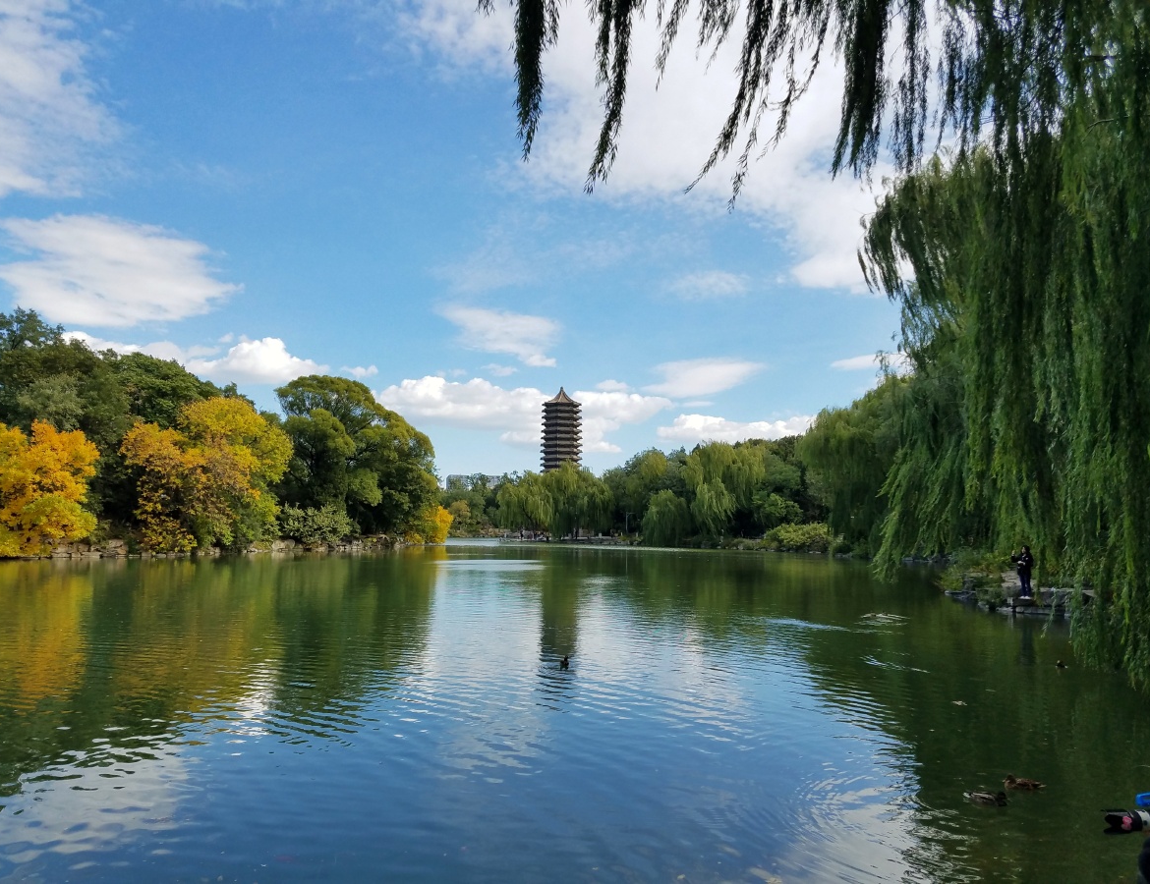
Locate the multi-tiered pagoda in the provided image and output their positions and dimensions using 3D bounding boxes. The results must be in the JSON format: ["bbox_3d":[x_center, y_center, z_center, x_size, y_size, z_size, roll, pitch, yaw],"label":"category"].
[{"bbox_3d":[-3.604,3.871,240.647,10.500,37.000,10.500,1,-5,-11],"label":"multi-tiered pagoda"}]

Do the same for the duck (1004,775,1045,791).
[{"bbox_3d":[4.905,3.726,9.664,0.460,0.180,0.170,0,-5,4],"label":"duck"}]

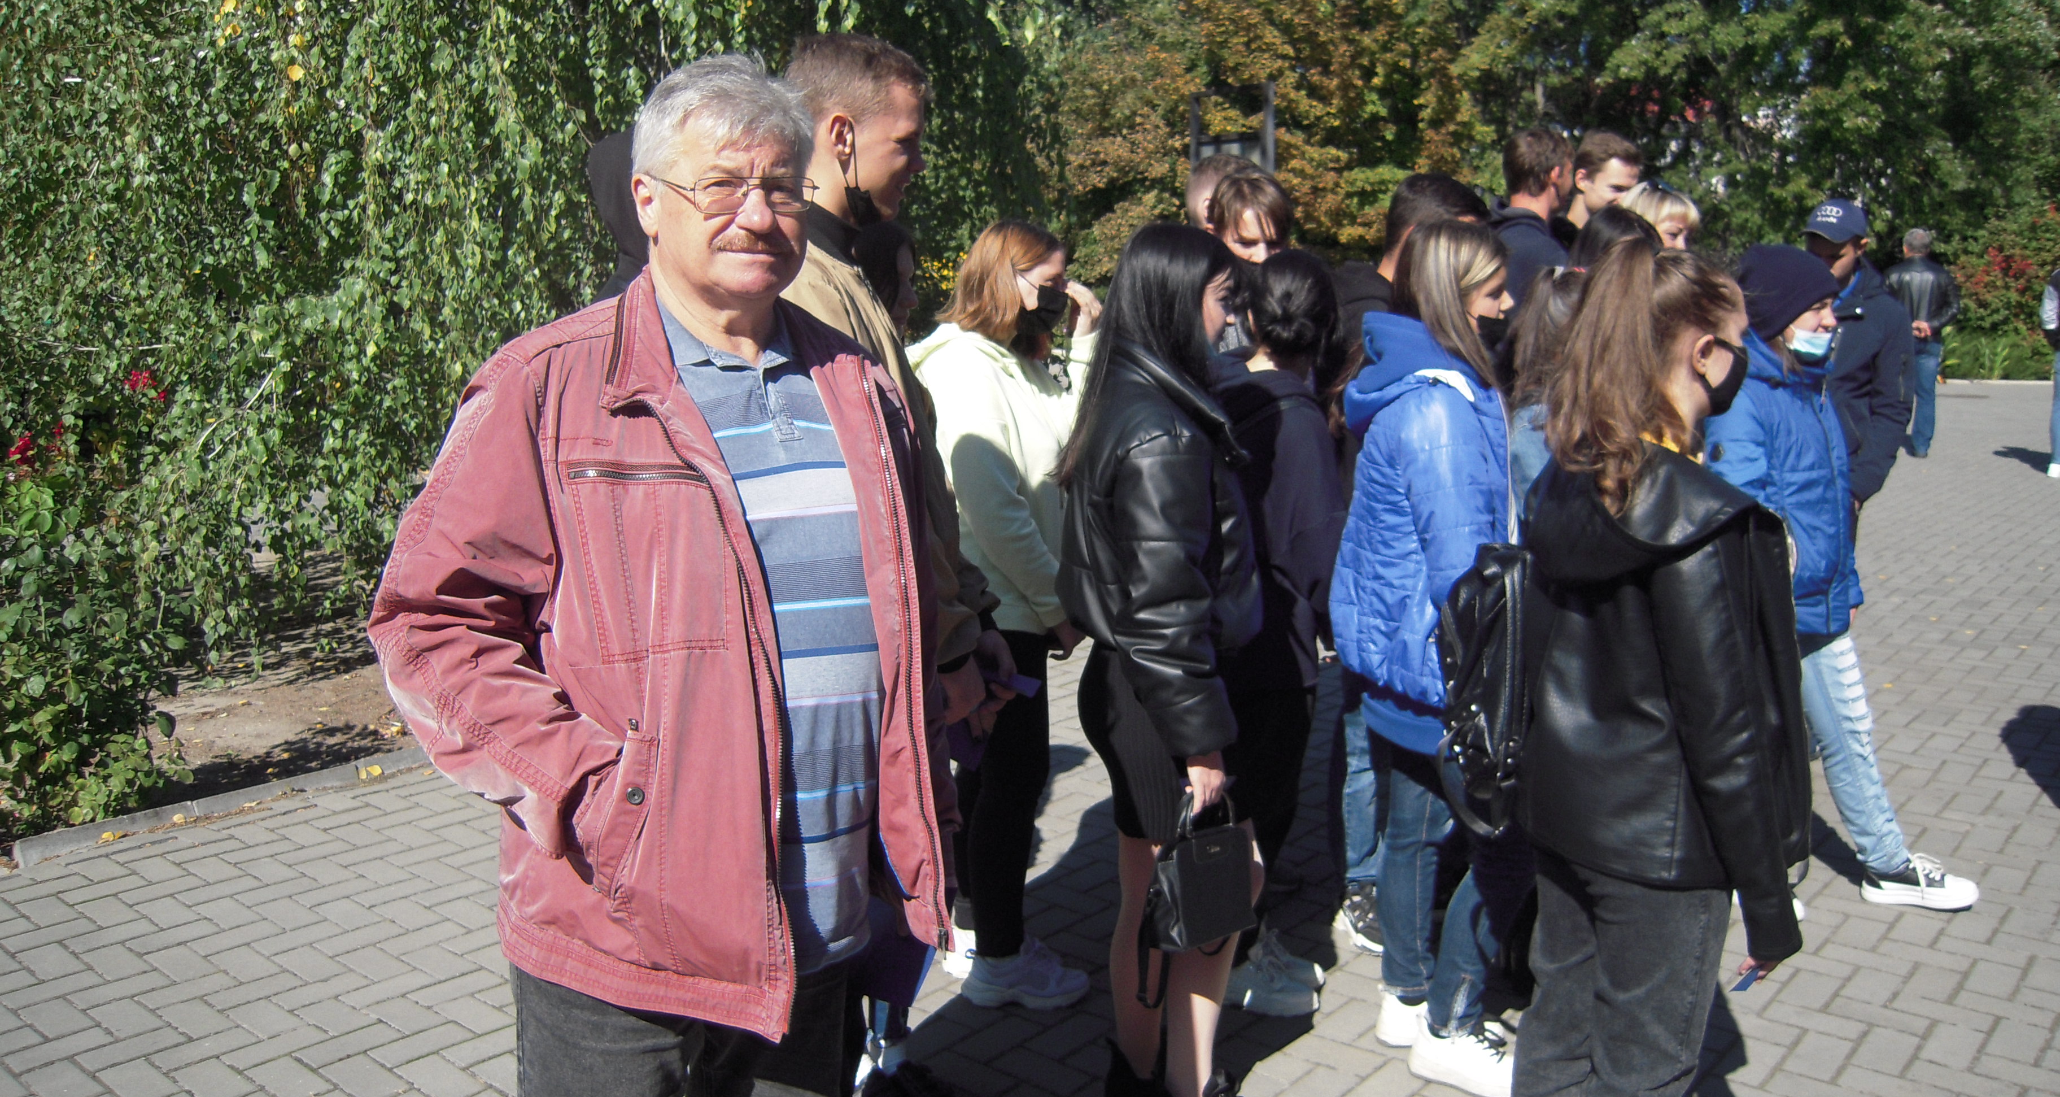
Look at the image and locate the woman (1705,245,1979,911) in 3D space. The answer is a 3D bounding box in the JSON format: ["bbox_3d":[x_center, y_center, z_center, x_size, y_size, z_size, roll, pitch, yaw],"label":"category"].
[{"bbox_3d":[1.913,0.084,3.997,0.580,1.599,0.500,7,12,31],"label":"woman"}]

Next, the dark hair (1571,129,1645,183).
[{"bbox_3d":[1.530,-1.027,4.420,0.165,0.160,0.190,-7,12,-36],"label":"dark hair"}]

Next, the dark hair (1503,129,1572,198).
[{"bbox_3d":[1.351,-1.022,4.420,0.195,0.190,0.165,-3,10,-16],"label":"dark hair"}]

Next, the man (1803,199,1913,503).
[{"bbox_3d":[2.513,-0.202,5.195,0.380,1.742,0.520,-6,12,-32],"label":"man"}]

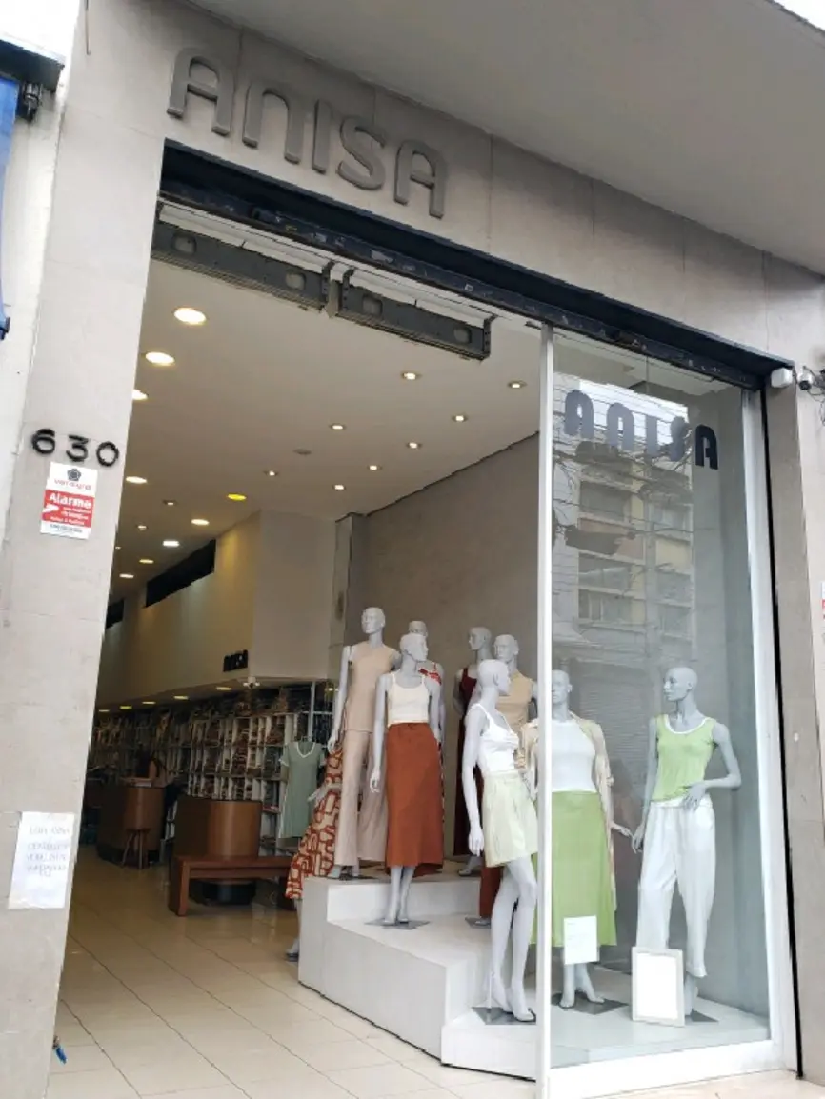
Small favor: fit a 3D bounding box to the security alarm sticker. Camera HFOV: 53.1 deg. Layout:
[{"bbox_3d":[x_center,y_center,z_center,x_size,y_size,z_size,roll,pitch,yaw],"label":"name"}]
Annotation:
[{"bbox_3d":[-1.158,-0.164,2.793,0.147,0.250,0.004,9,-16,-24],"label":"security alarm sticker"}]

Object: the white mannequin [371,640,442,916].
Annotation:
[{"bbox_3d":[-0.033,1.442,5.385,0.460,1.800,0.360,3,-15,-3],"label":"white mannequin"}]

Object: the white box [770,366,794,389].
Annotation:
[{"bbox_3d":[2.101,-0.975,4.694,0.070,0.106,0.090,9,-15,-25],"label":"white box"}]

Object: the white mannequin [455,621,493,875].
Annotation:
[{"bbox_3d":[0.526,1.488,6.281,0.500,1.800,0.360,-1,-15,14],"label":"white mannequin"}]

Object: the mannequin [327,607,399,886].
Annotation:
[{"bbox_3d":[-0.350,1.304,5.712,0.480,1.800,0.380,0,-15,10],"label":"mannequin"}]

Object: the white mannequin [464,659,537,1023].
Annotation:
[{"bbox_3d":[0.492,1.515,4.509,0.380,1.800,0.450,-9,-19,38],"label":"white mannequin"}]

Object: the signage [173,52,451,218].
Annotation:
[{"bbox_3d":[-0.398,-1.770,3.533,1.235,0.335,0.040,9,-16,-24],"label":"signage"}]

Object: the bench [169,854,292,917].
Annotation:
[{"bbox_3d":[-1.587,3.084,7.610,1.170,0.450,0.370,9,-16,-24],"label":"bench"}]

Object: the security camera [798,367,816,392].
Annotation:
[{"bbox_3d":[2.173,-0.945,4.562,0.085,0.090,0.130,-2,27,18],"label":"security camera"}]

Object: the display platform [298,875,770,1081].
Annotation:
[{"bbox_3d":[0.439,2.412,5.027,1.658,0.623,2.800,12,-17,-32],"label":"display platform"}]

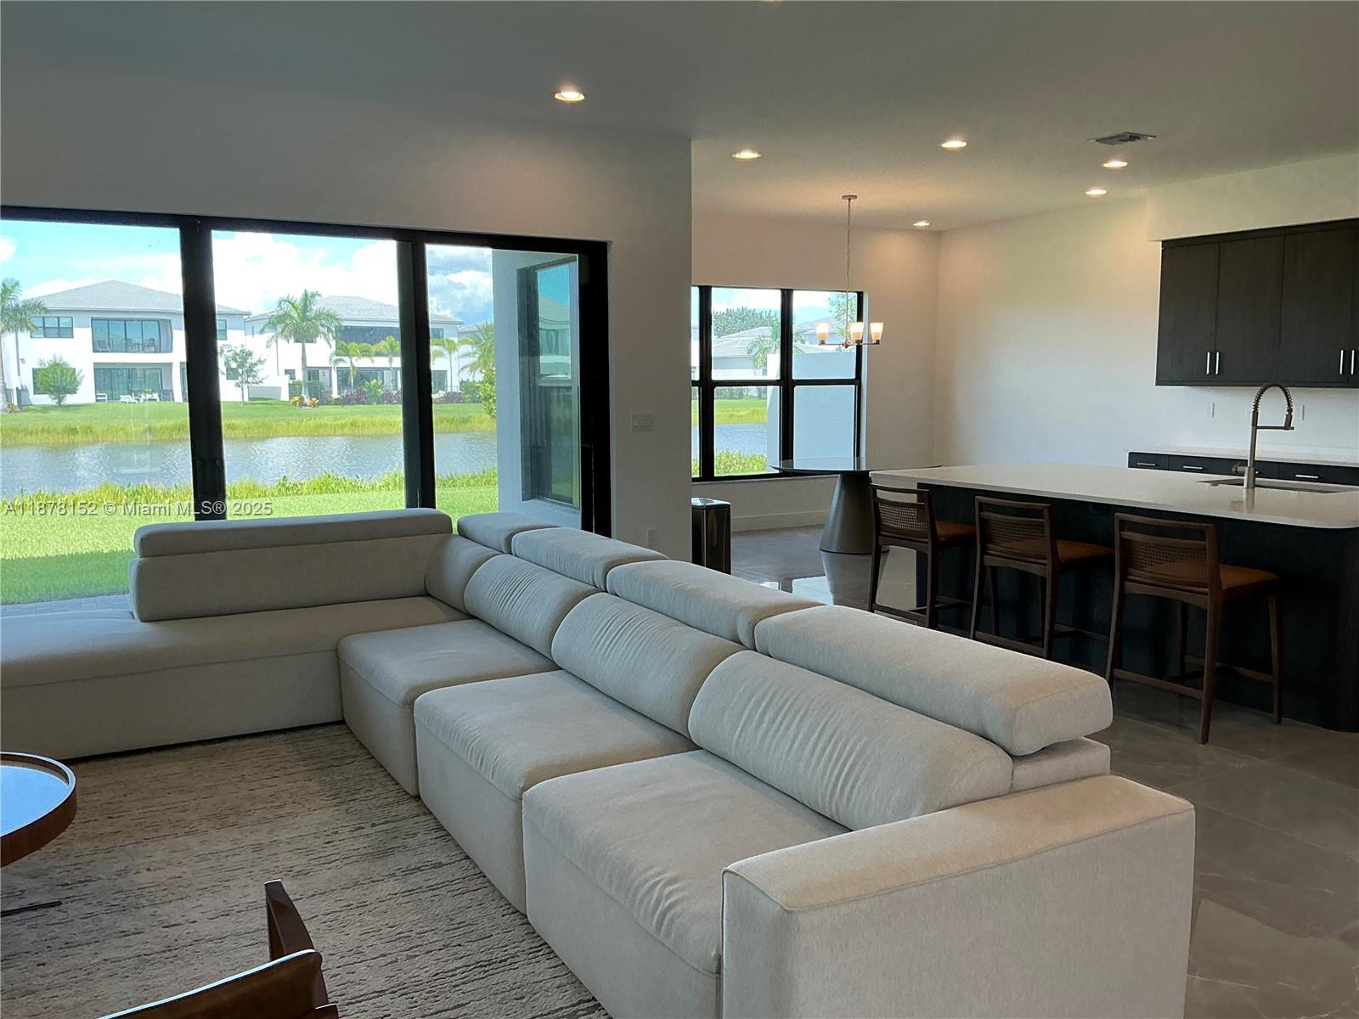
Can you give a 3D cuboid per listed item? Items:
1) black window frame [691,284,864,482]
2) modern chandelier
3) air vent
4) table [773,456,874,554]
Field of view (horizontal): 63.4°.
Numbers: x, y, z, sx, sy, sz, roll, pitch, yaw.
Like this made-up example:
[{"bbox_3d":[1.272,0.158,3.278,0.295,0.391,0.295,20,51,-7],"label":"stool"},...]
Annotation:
[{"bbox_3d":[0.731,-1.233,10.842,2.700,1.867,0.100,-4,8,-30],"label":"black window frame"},{"bbox_3d":[1.456,-2.028,9.449,0.600,1.275,0.600,-4,8,-30],"label":"modern chandelier"},{"bbox_3d":[2.826,-2.357,7.040,0.300,0.030,0.300,-4,8,-30],"label":"air vent"},{"bbox_3d":[1.565,-0.029,9.786,1.500,0.766,1.500,0,7,0],"label":"table"}]

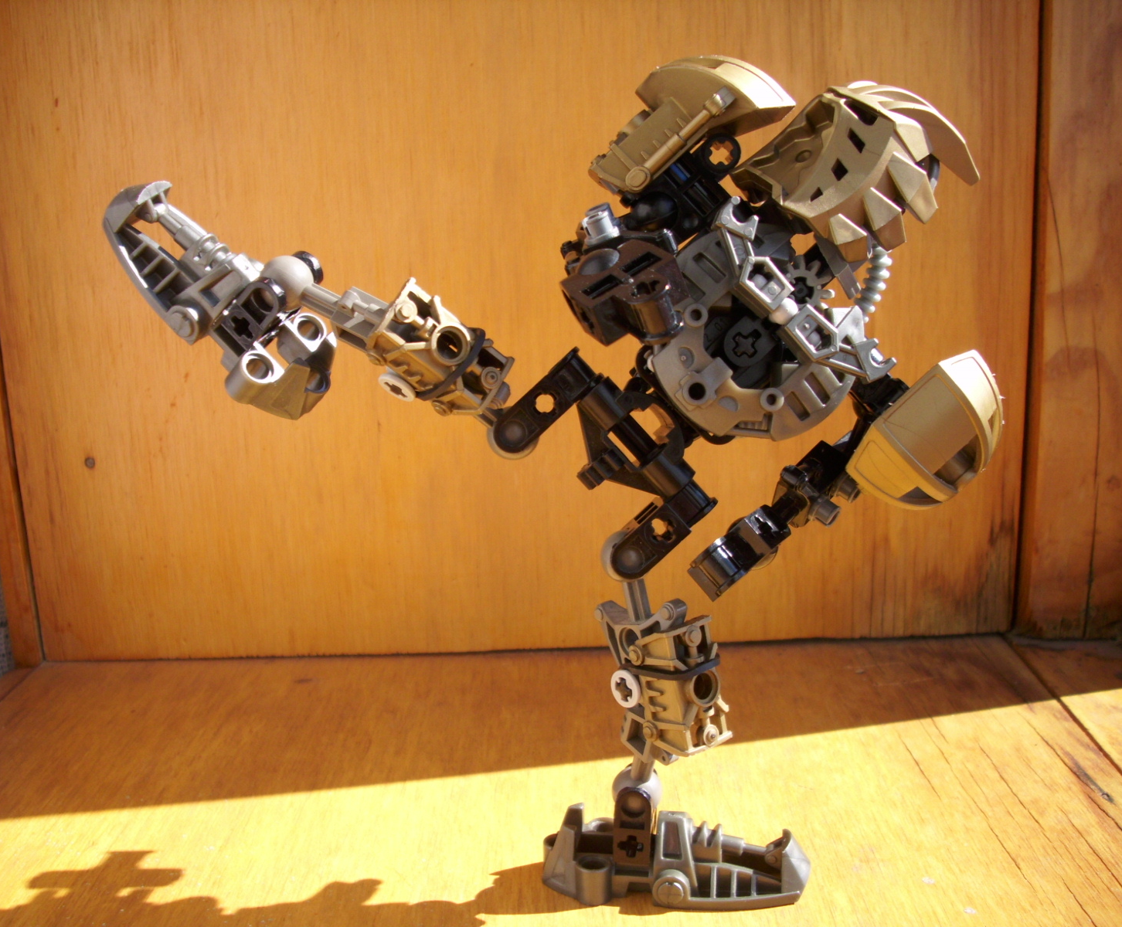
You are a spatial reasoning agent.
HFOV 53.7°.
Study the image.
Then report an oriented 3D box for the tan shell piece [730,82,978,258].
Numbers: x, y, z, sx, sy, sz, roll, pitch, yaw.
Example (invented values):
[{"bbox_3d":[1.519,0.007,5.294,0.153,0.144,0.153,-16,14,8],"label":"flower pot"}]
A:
[{"bbox_3d":[0.057,-0.055,0.212,0.033,0.028,0.029,-40,38,3],"label":"tan shell piece"}]

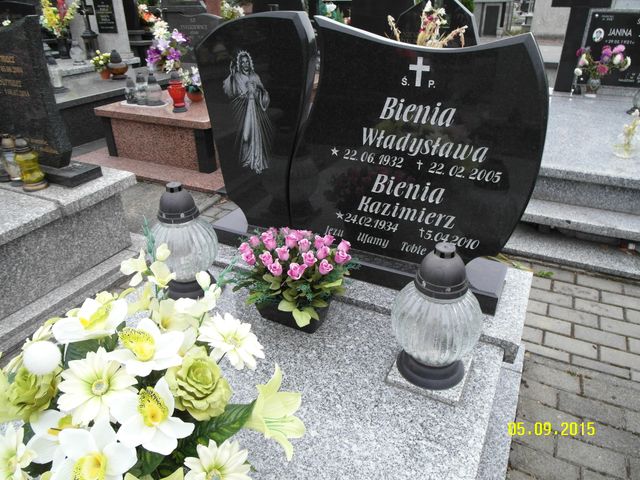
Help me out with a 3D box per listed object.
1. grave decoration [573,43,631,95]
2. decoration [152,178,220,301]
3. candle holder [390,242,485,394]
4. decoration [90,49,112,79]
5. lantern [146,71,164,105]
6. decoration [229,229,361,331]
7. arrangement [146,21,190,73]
[{"bbox_3d":[2.264,-1.364,3.595,0.360,0.380,0.270,13,32,24],"label":"grave decoration"},{"bbox_3d":[-0.449,-0.005,1.453,0.222,0.365,0.222,13,32,24],"label":"decoration"},{"bbox_3d":[0.291,0.175,1.102,0.225,0.362,0.225,13,32,24],"label":"candle holder"},{"bbox_3d":[-2.410,-1.932,4.929,0.200,0.280,0.190,13,32,24],"label":"decoration"},{"bbox_3d":[-1.396,-1.267,3.724,0.130,0.260,0.130,13,32,24],"label":"lantern"},{"bbox_3d":[-0.084,0.105,1.368,0.380,0.260,0.320,13,32,24],"label":"decoration"},{"bbox_3d":[-1.815,-2.313,5.310,0.450,0.560,0.360,13,32,24],"label":"arrangement"}]

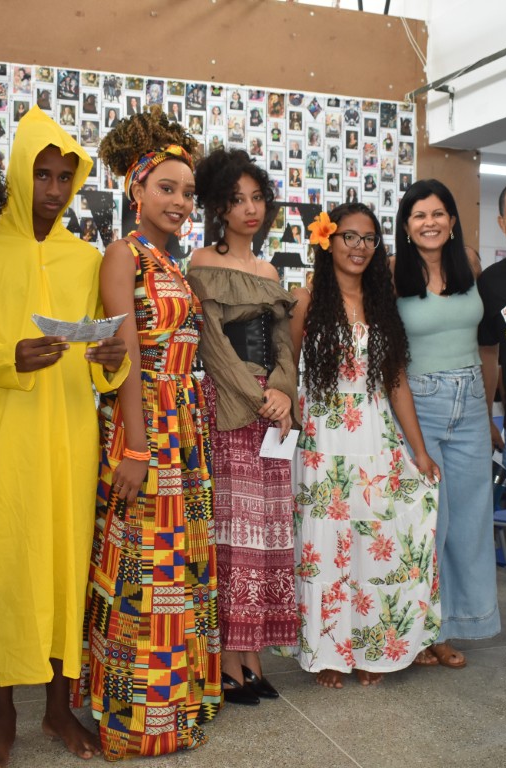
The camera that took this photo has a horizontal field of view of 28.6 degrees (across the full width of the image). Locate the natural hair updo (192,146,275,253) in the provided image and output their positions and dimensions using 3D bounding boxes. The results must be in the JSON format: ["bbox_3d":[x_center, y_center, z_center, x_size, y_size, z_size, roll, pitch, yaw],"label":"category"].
[{"bbox_3d":[-0.060,-0.591,3.197,0.250,0.310,0.250,-1,1,-21],"label":"natural hair updo"}]

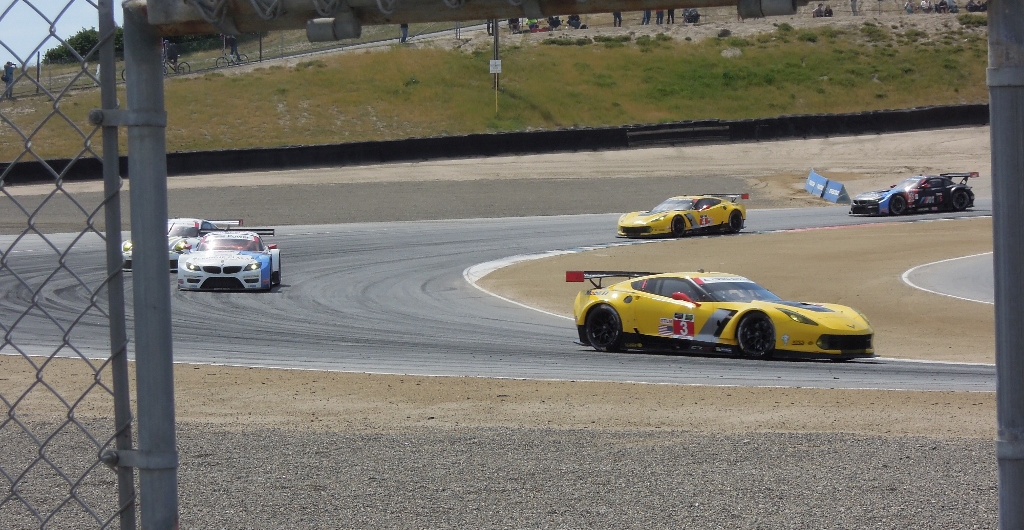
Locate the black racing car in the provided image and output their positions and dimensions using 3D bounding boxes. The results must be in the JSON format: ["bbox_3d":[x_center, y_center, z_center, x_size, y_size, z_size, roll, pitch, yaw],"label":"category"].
[{"bbox_3d":[13.436,-2.397,99.255,4.330,1.240,2.000,-4,4,-27],"label":"black racing car"}]

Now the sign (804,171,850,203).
[{"bbox_3d":[11.579,-2.867,108.674,0.600,0.720,2.900,-2,12,-19],"label":"sign"}]

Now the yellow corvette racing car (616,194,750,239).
[{"bbox_3d":[5.186,-1.532,90.785,2.040,1.160,4.490,2,5,43],"label":"yellow corvette racing car"}]

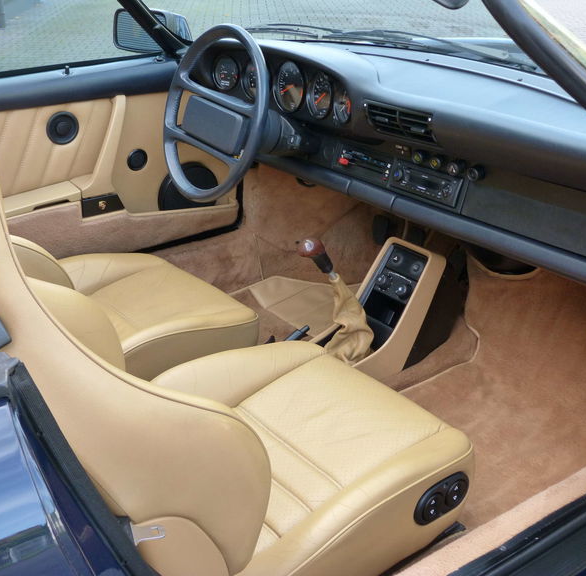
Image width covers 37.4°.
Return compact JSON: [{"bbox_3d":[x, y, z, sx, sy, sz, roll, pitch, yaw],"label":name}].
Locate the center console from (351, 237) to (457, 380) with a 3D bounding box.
[{"bbox_3d":[0.186,0.060,1.885,0.340,0.290,0.180,-16,28,-34],"label":"center console"}]

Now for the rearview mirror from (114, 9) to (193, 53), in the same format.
[{"bbox_3d":[-0.369,-0.682,2.284,0.195,0.118,0.120,15,27,32],"label":"rearview mirror"}]

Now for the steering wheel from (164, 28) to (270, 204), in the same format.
[{"bbox_3d":[-0.152,-0.380,1.904,0.090,0.382,0.382,2,17,-40],"label":"steering wheel"}]

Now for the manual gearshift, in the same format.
[{"bbox_3d":[0.088,0.018,1.786,0.130,0.335,0.110,-34,37,-24],"label":"manual gearshift"}]

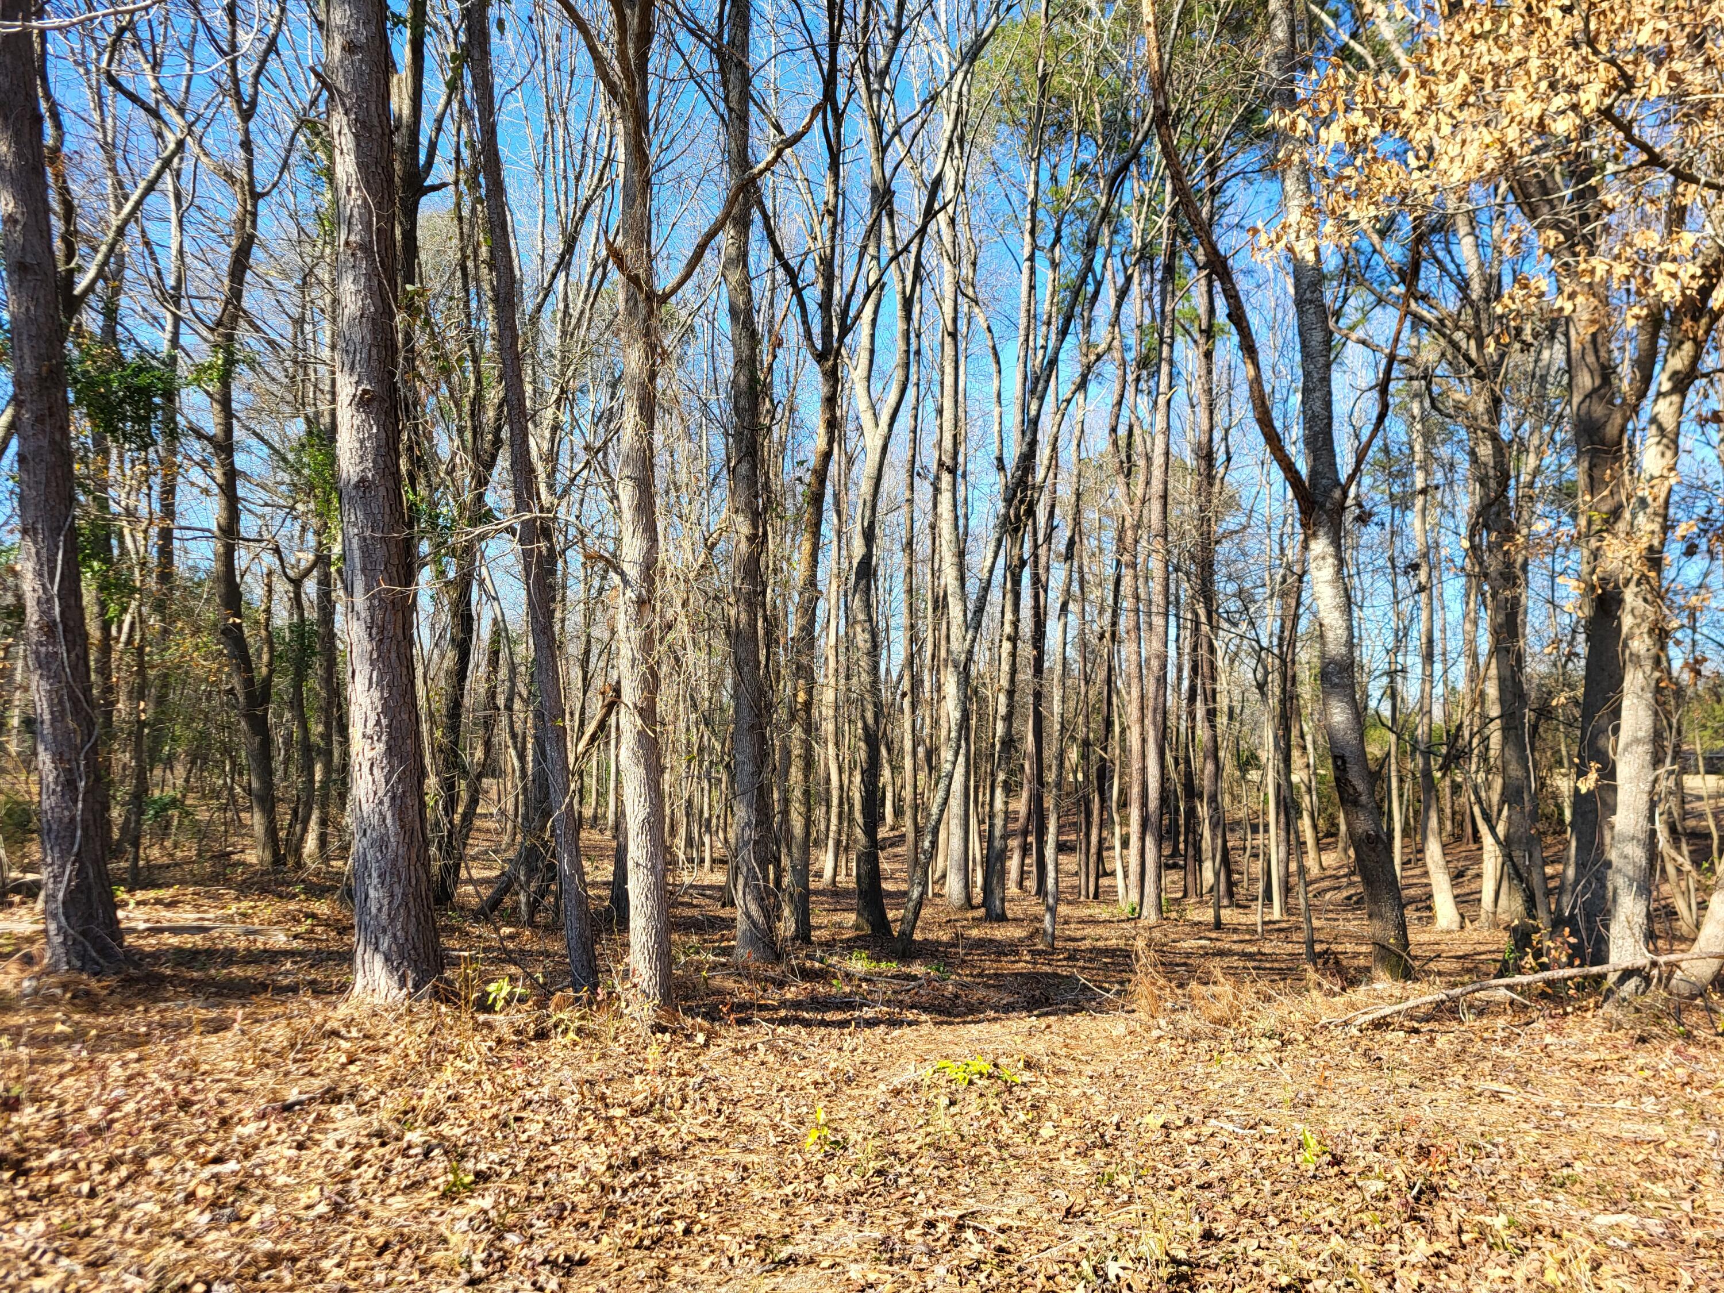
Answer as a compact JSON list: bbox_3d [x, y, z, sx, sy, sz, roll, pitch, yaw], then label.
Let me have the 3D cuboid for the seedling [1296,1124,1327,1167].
[{"bbox_3d":[1.718,1.917,5.004,0.115,0.130,0.110,0,-4,0],"label":"seedling"}]

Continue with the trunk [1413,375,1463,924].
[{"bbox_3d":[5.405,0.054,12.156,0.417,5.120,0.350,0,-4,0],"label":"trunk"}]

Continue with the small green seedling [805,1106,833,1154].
[{"bbox_3d":[-0.170,1.915,5.164,0.108,0.158,0.100,0,-4,0],"label":"small green seedling"}]

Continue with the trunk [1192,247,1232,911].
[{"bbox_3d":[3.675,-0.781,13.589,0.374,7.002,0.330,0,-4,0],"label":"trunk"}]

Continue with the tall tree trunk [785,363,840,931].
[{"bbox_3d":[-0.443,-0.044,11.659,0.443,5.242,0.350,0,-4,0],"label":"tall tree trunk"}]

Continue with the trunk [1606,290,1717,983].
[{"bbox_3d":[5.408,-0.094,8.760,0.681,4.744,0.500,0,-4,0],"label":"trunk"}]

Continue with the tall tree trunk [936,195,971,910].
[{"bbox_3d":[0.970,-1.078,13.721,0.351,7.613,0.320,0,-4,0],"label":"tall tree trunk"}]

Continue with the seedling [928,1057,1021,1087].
[{"bbox_3d":[0.525,2.011,6.184,0.415,0.120,0.260,0,-4,0],"label":"seedling"}]

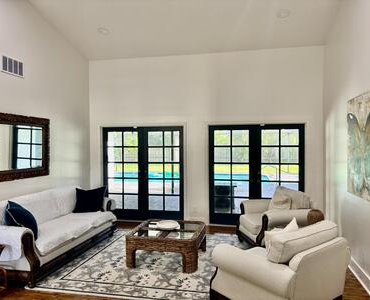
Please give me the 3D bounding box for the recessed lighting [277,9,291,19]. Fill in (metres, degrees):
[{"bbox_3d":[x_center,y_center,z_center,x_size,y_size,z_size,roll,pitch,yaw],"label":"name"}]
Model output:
[{"bbox_3d":[1.633,-2.251,4.945,0.200,0.035,0.200,0,-12,11],"label":"recessed lighting"}]

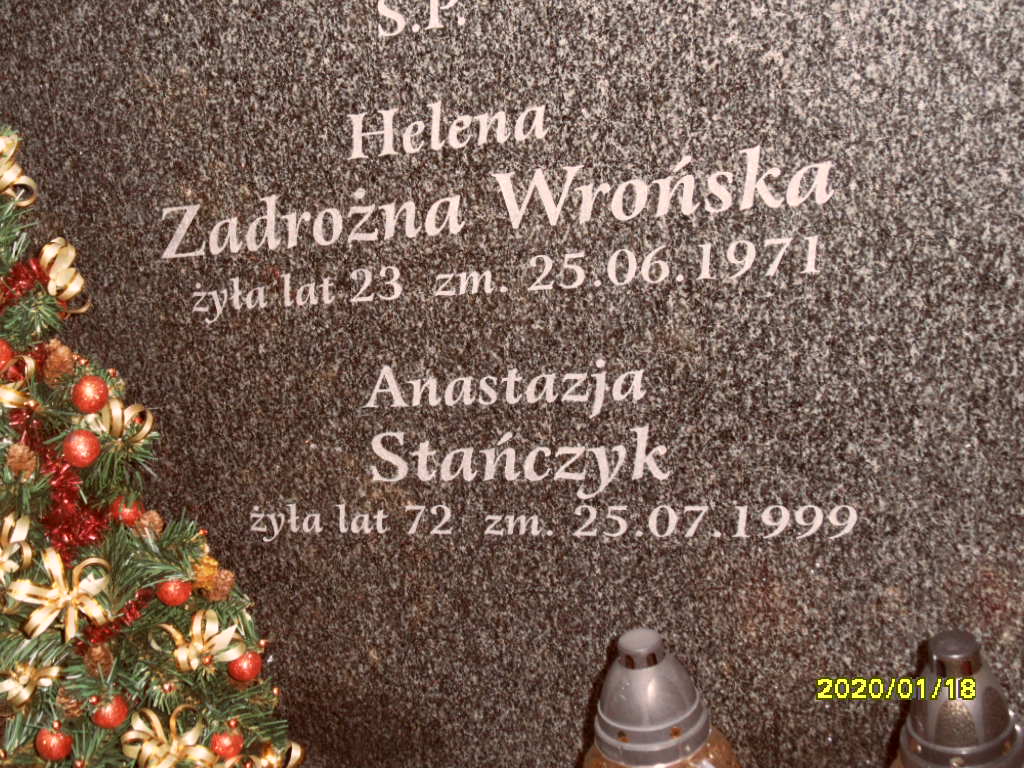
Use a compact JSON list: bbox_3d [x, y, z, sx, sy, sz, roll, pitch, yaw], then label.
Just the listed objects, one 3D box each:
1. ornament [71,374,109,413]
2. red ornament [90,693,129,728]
[{"bbox_3d":[-0.313,0.008,1.100,0.027,0.027,0.027,-11,18,-6],"label":"ornament"},{"bbox_3d":[-0.299,0.244,1.100,0.028,0.026,0.028,-19,24,-17],"label":"red ornament"}]

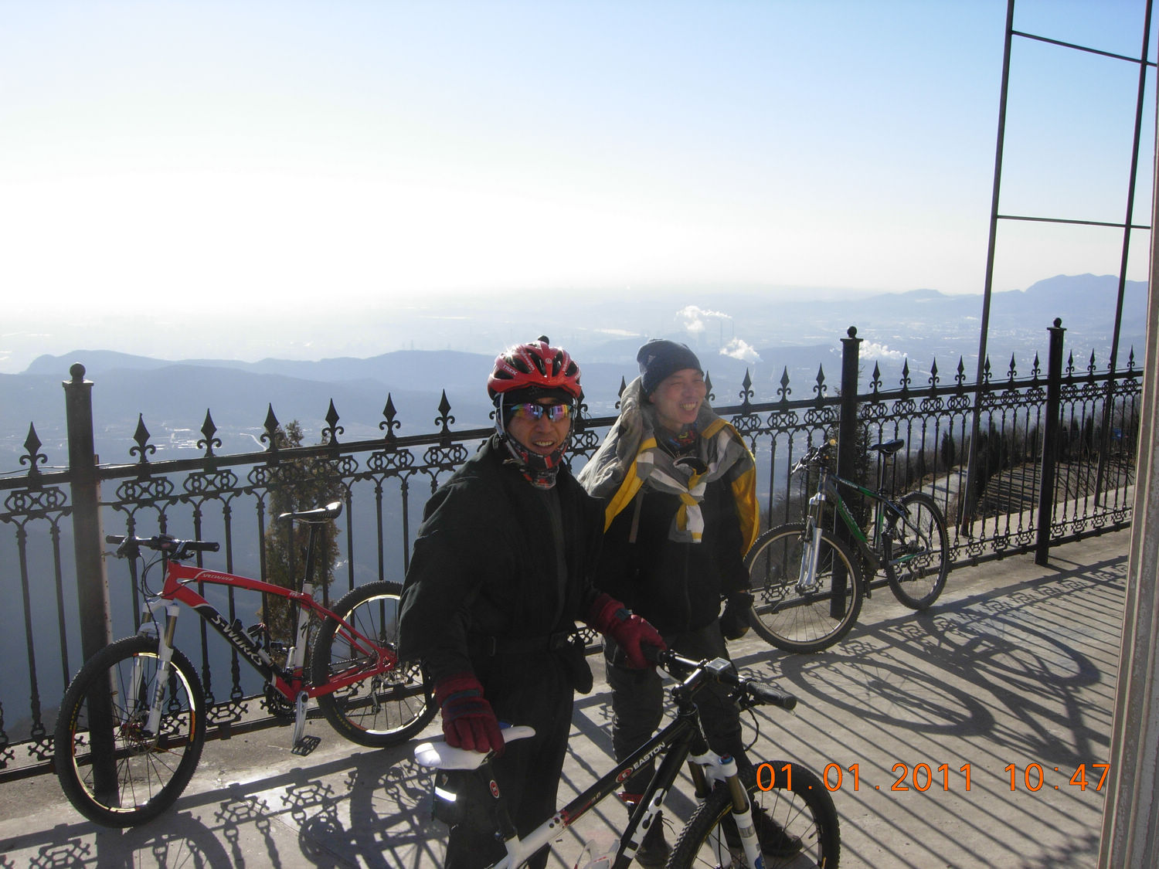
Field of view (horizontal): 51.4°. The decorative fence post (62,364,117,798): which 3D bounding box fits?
[{"bbox_3d":[-1.775,0.547,4.383,0.088,1.632,0.088,-6,11,-36],"label":"decorative fence post"}]

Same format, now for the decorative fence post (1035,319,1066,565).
[{"bbox_3d":[3.101,0.045,7.936,0.088,1.632,0.088,-6,11,-36],"label":"decorative fence post"}]

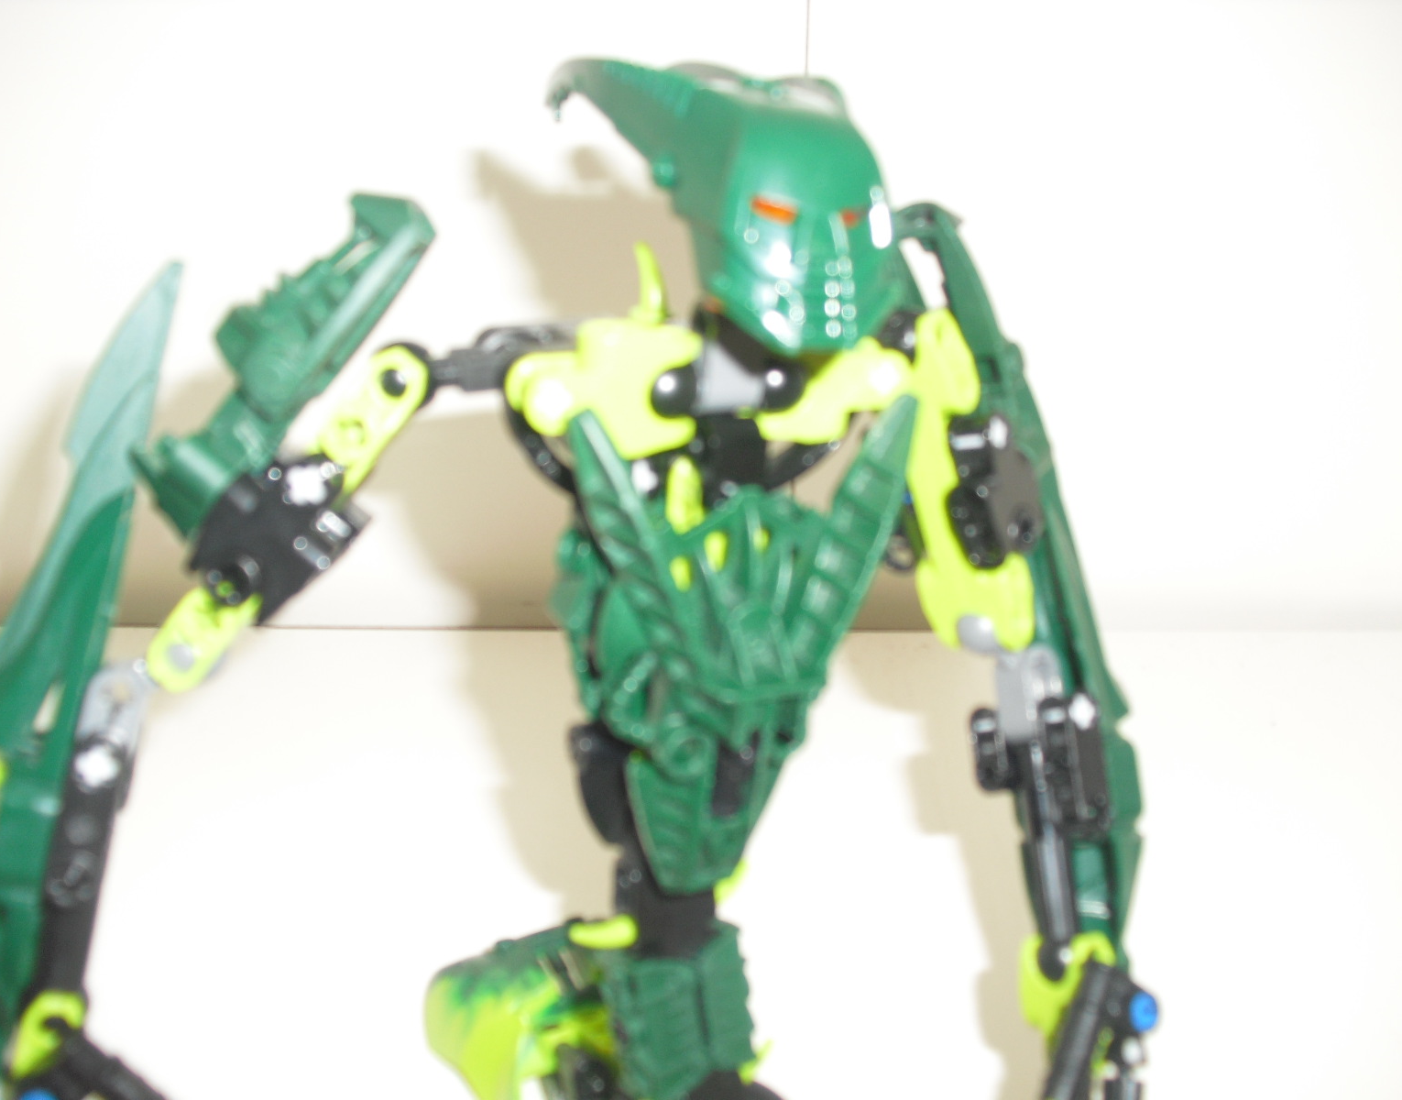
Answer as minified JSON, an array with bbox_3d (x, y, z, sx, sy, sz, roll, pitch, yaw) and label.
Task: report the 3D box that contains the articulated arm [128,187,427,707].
[{"bbox_3d":[-0.082,-0.021,0.295,0.044,0.102,0.033,38,3,-3],"label":"articulated arm"}]

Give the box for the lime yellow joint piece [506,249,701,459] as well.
[{"bbox_3d":[-0.019,-0.038,0.296,0.034,0.036,0.022,-9,26,-20],"label":"lime yellow joint piece"}]

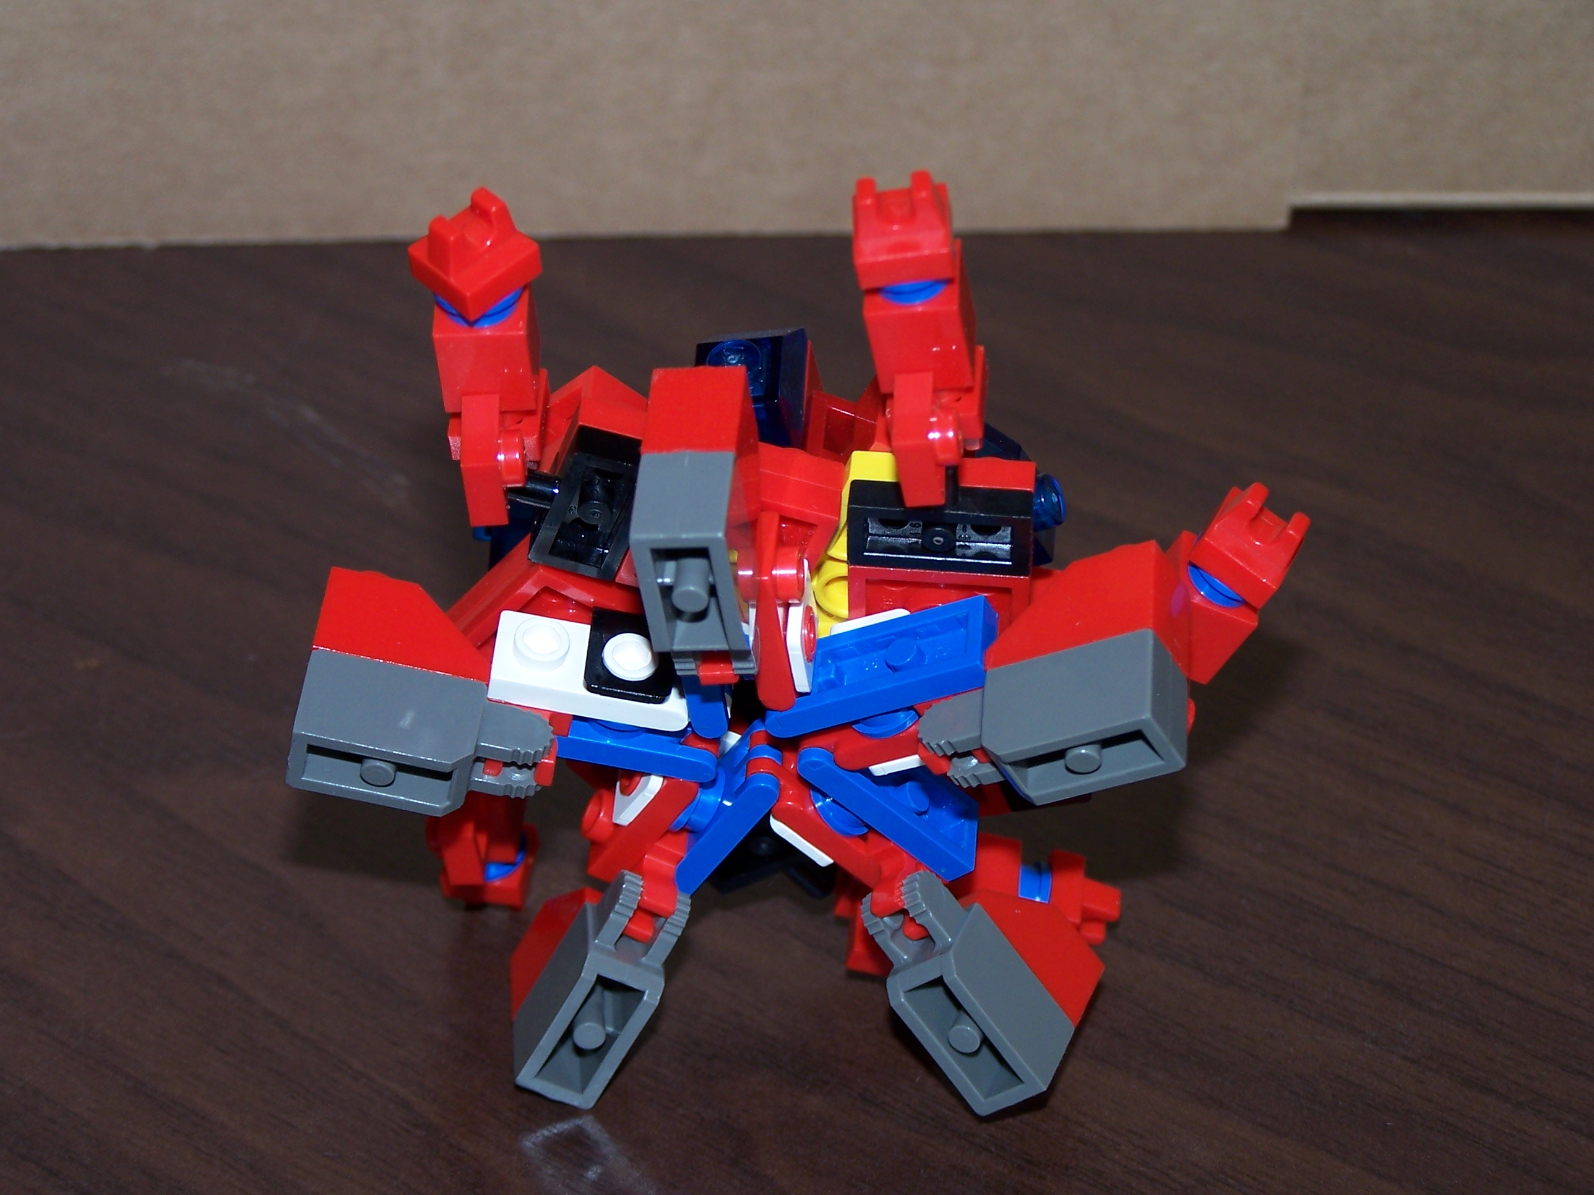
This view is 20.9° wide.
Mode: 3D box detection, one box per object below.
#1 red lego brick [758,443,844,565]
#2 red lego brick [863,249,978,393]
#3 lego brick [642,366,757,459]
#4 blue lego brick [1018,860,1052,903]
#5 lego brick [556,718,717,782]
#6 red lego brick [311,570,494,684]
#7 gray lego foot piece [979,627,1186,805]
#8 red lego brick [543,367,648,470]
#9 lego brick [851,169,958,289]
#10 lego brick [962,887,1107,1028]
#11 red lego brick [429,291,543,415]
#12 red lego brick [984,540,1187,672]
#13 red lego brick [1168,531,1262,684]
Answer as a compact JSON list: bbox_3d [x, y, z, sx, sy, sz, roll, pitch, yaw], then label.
[{"bbox_3d":[-0.002,-0.007,0.384,0.008,0.013,0.006,14,51,-11],"label":"red lego brick"},{"bbox_3d":[0.010,-0.024,0.360,0.008,0.010,0.008,-4,50,9],"label":"red lego brick"},{"bbox_3d":[-0.008,-0.010,0.366,0.008,0.016,0.010,-1,49,8],"label":"lego brick"},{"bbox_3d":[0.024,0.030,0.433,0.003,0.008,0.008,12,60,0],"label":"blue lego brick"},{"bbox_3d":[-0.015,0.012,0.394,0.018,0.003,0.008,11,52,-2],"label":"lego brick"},{"bbox_3d":[-0.035,0.005,0.392,0.016,0.008,0.010,12,50,-4],"label":"red lego brick"},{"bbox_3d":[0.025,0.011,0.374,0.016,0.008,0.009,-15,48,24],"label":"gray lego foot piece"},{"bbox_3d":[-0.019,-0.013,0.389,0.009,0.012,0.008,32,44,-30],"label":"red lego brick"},{"bbox_3d":[0.008,-0.031,0.351,0.008,0.008,0.008,-7,50,6],"label":"lego brick"},{"bbox_3d":[0.021,0.033,0.413,0.008,0.016,0.010,-28,17,35],"label":"lego brick"},{"bbox_3d":[-0.027,-0.022,0.372,0.008,0.010,0.008,-2,50,2],"label":"red lego brick"},{"bbox_3d":[0.026,0.003,0.382,0.016,0.008,0.010,-15,49,25],"label":"red lego brick"},{"bbox_3d":[0.037,0.001,0.397,0.008,0.010,0.008,21,47,-14],"label":"red lego brick"}]

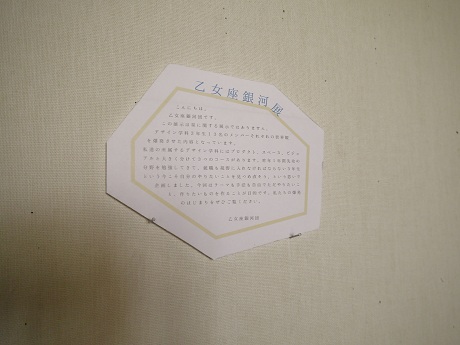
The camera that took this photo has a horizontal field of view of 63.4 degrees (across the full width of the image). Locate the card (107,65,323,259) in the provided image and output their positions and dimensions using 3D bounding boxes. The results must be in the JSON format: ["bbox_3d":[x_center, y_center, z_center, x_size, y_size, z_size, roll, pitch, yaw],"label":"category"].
[{"bbox_3d":[-0.003,-0.012,0.427,0.265,0.218,0.006,0,-5,-20],"label":"card"}]

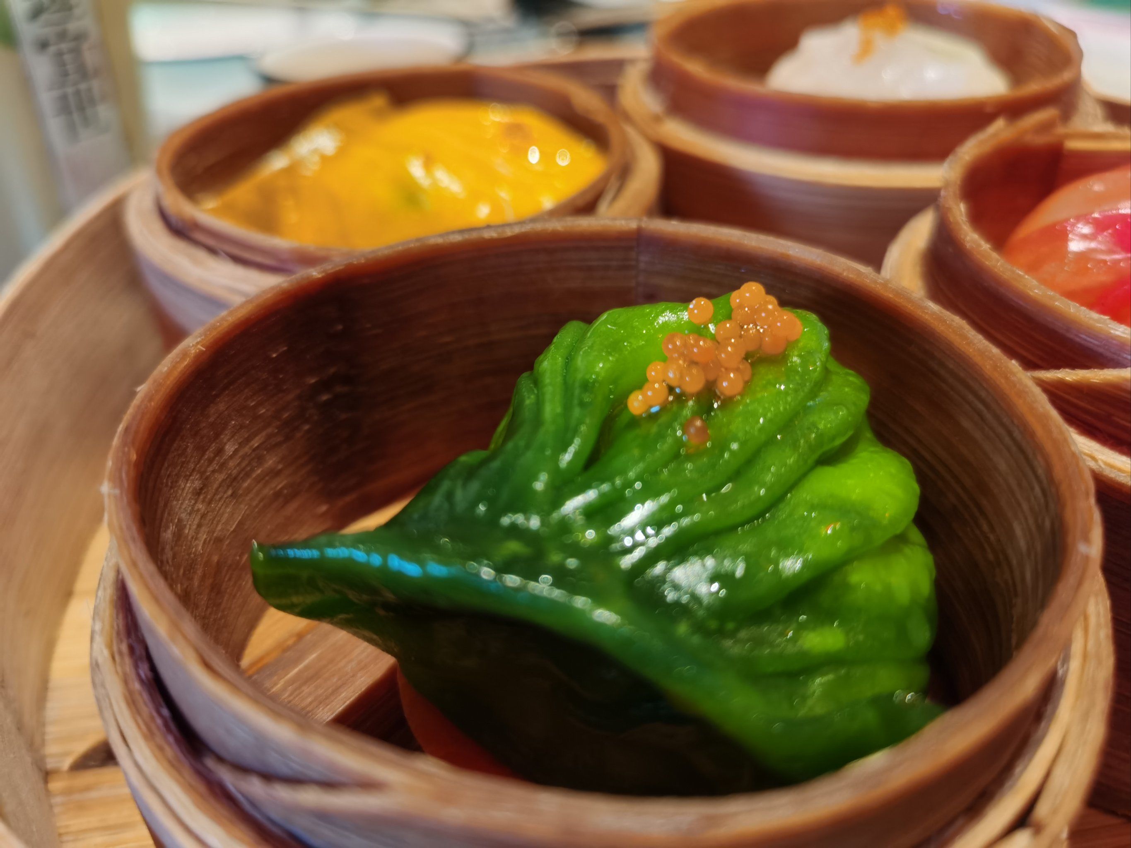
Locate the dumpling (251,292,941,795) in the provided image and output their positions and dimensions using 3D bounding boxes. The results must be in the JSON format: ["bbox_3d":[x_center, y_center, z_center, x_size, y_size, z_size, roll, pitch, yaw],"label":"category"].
[{"bbox_3d":[0.005,0.011,0.098,0.068,0.035,0.052,5,38,9],"label":"dumpling"}]

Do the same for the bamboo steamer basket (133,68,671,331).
[{"bbox_3d":[-0.030,-0.031,0.179,0.099,0.054,0.099,-2,38,0],"label":"bamboo steamer basket"}]

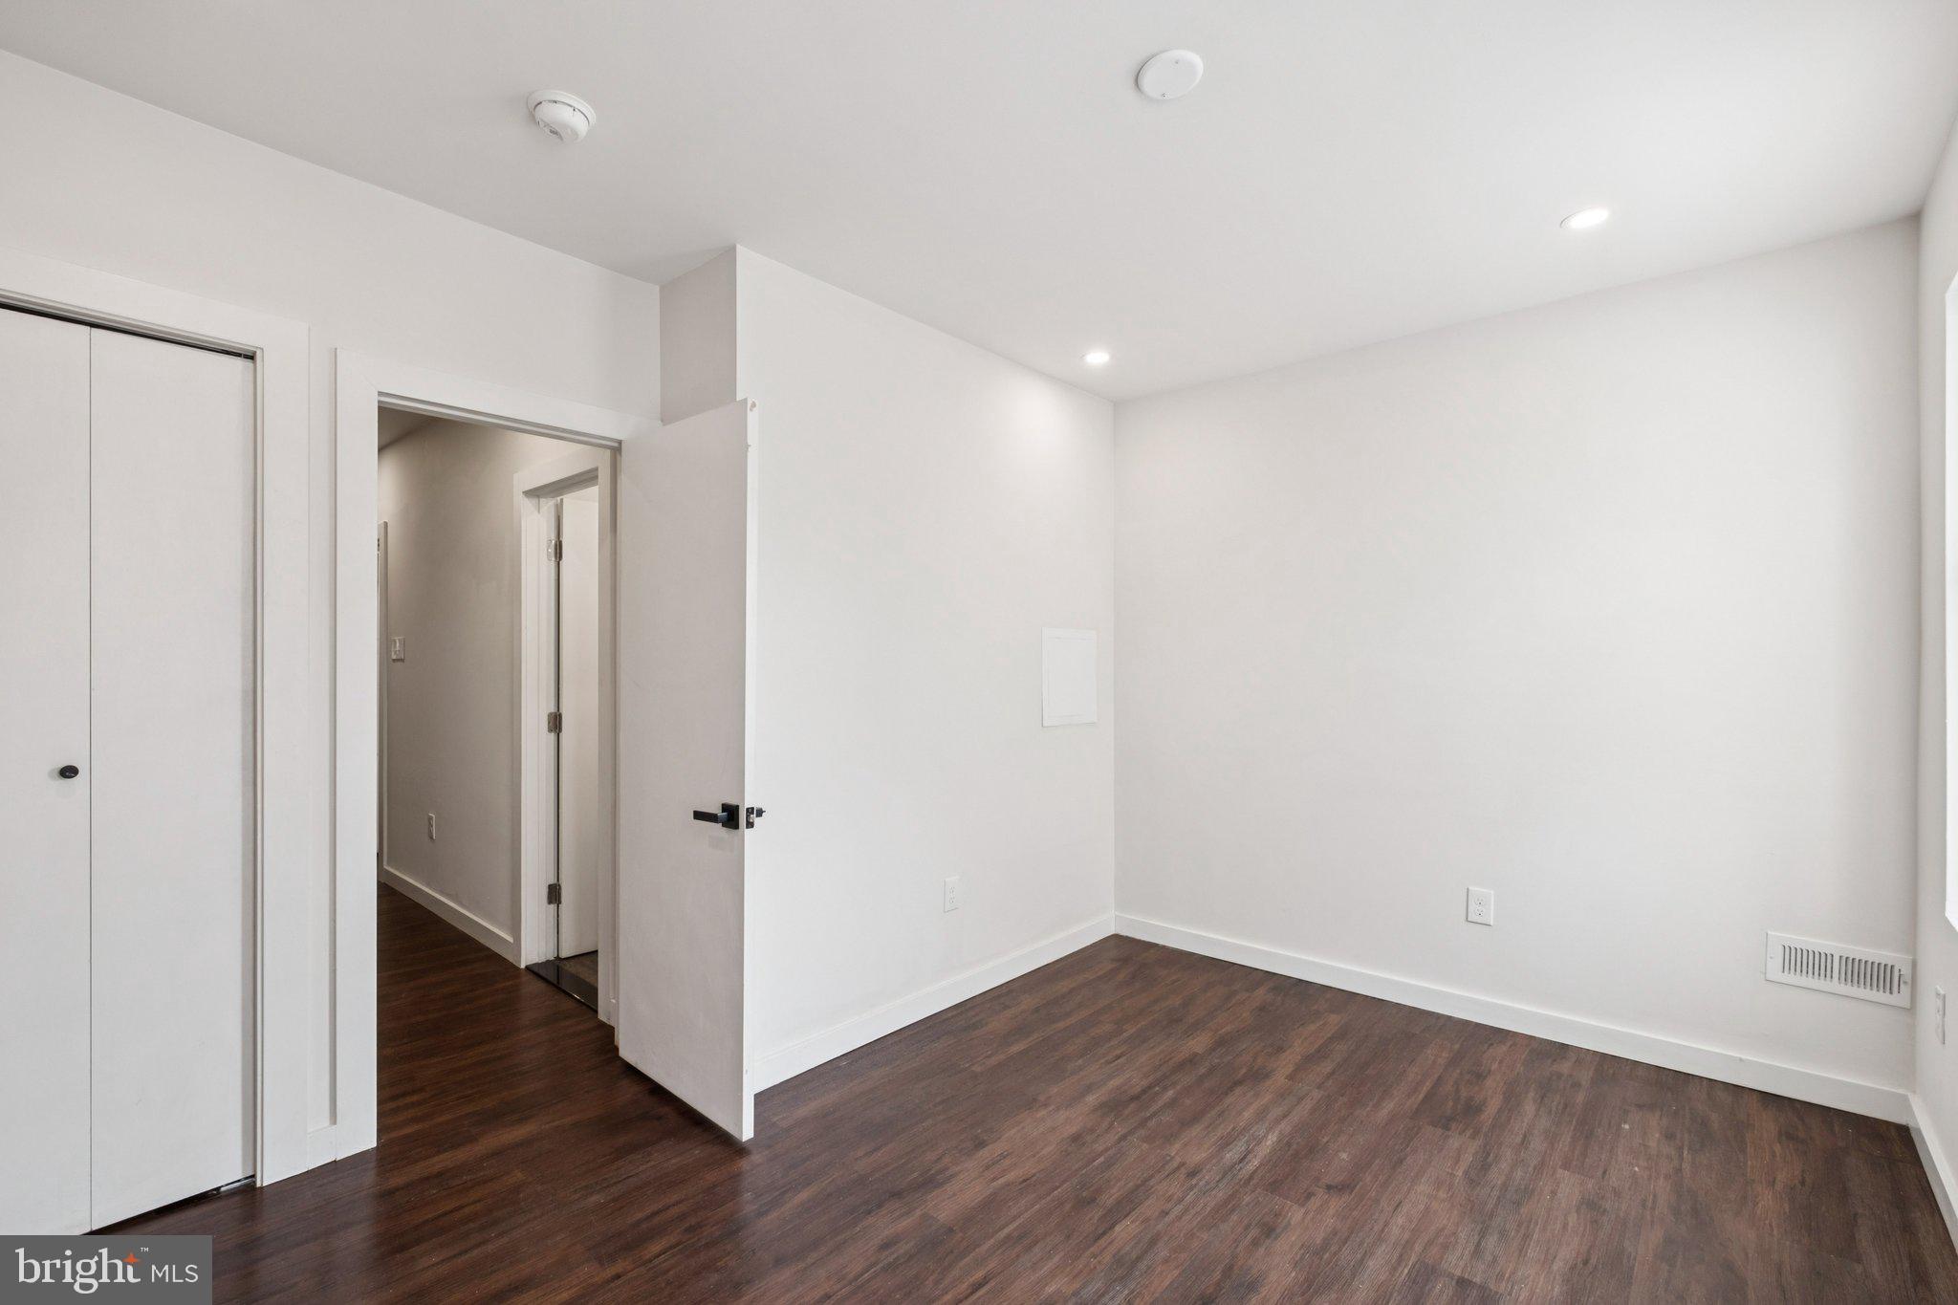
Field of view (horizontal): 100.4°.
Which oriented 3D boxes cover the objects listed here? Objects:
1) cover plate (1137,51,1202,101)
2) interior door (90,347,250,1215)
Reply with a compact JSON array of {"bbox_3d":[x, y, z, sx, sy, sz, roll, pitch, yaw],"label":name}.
[{"bbox_3d":[0.397,-1.199,1.699,0.139,0.018,0.139,0,0,0],"label":"cover plate"},{"bbox_3d":[-1.936,0.290,1.969,0.035,2.040,0.286,0,0,42],"label":"interior door"}]

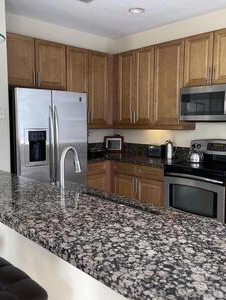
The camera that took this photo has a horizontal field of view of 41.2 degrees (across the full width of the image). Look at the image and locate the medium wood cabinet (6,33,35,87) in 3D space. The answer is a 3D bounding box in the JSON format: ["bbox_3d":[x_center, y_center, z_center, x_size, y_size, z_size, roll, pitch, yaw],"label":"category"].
[{"bbox_3d":[-1.205,-1.045,3.611,0.434,0.580,0.319,-6,8,-43],"label":"medium wood cabinet"}]

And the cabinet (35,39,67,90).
[{"bbox_3d":[-0.886,-1.076,3.914,0.448,0.580,0.319,-6,8,-43],"label":"cabinet"}]

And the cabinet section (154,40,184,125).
[{"bbox_3d":[0.843,-0.861,4.011,0.320,1.065,0.462,-6,8,-44],"label":"cabinet section"}]

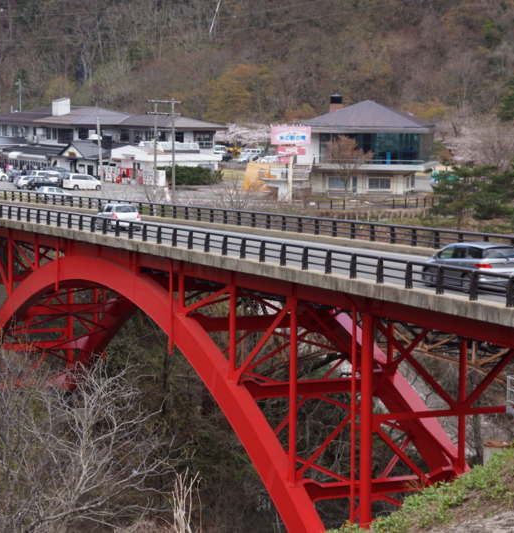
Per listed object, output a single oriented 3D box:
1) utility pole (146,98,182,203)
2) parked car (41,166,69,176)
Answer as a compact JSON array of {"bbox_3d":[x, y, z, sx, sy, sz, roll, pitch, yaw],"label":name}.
[{"bbox_3d":[-8.417,-9.858,140.000,3.200,10.500,0.600,0,6,0],"label":"utility pole"},{"bbox_3d":[-25.786,-12.124,201.000,4.400,1.500,1.750,-3,6,-30],"label":"parked car"}]

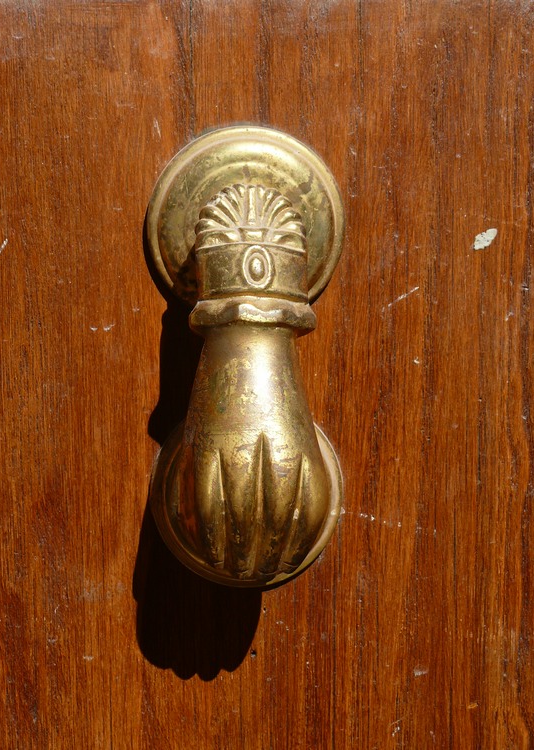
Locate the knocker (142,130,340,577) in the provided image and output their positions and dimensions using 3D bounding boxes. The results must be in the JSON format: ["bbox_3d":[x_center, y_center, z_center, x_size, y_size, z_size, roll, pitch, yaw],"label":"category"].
[{"bbox_3d":[-0.005,0.000,0.498,0.067,0.161,0.061,-1,9,-4],"label":"knocker"}]

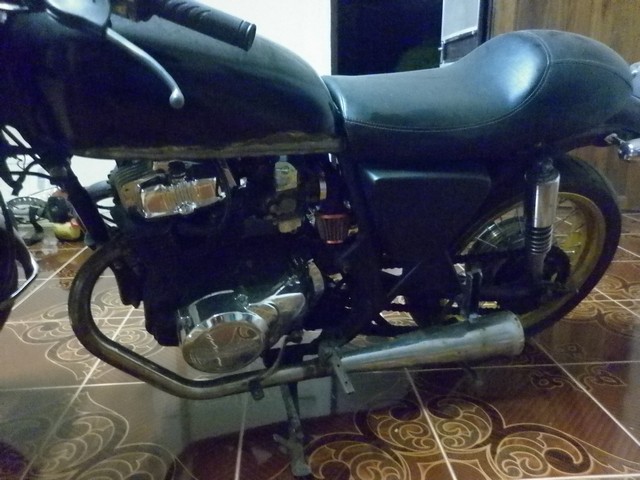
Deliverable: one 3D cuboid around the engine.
[{"bbox_3d":[-0.197,0.006,1.154,0.450,0.460,0.400,-5,29,-16],"label":"engine"}]

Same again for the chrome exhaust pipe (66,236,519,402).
[{"bbox_3d":[0.033,0.163,1.146,1.040,0.400,0.170,-5,29,-16],"label":"chrome exhaust pipe"}]

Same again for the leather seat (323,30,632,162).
[{"bbox_3d":[0.383,-0.332,1.159,0.750,0.260,0.250,-5,29,-16],"label":"leather seat"}]

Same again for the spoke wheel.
[{"bbox_3d":[0.575,0.054,1.441,0.575,0.575,0.100,-5,29,-16],"label":"spoke wheel"}]

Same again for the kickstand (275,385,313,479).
[{"bbox_3d":[-0.054,0.357,1.086,0.085,0.060,0.270,3,58,-20],"label":"kickstand"}]

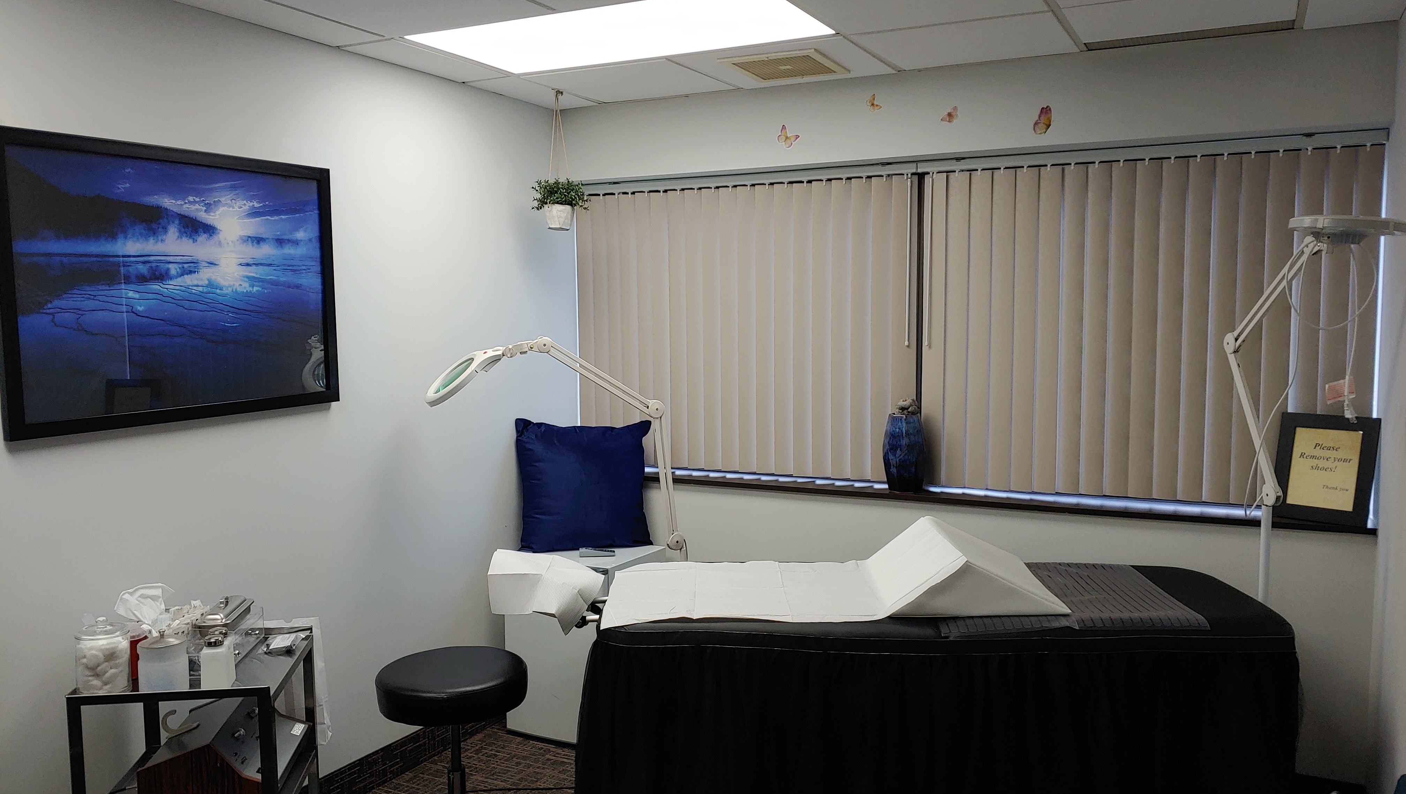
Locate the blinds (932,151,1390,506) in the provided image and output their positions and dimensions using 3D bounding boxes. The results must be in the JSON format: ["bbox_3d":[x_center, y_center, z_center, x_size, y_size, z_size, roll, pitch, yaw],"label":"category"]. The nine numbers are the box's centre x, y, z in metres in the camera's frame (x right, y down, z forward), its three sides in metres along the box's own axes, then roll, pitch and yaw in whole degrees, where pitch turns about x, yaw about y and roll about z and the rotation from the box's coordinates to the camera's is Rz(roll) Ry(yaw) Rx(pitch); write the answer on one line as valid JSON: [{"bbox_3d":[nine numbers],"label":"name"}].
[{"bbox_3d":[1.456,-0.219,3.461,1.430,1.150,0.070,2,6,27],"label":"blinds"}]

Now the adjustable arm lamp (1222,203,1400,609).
[{"bbox_3d":[1.667,0.439,2.901,0.446,1.881,0.495,-1,6,-3],"label":"adjustable arm lamp"}]

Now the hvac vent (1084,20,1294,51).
[{"bbox_3d":[1.495,-1.120,3.136,0.585,0.030,0.115,2,6,27],"label":"hvac vent"}]

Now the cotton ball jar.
[{"bbox_3d":[-1.336,0.568,2.262,0.102,0.153,0.102,-1,6,-2],"label":"cotton ball jar"}]

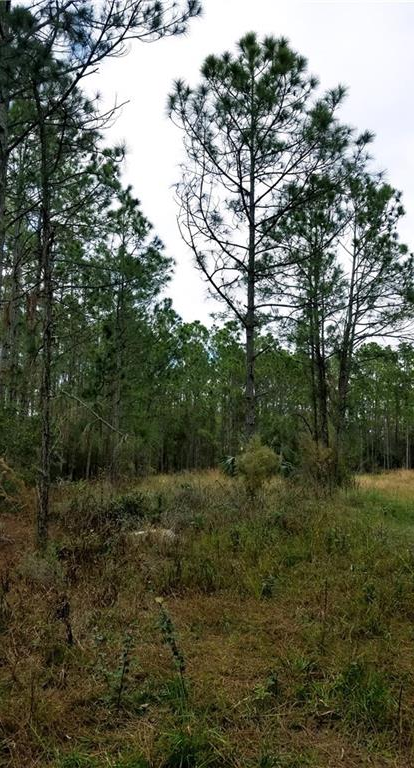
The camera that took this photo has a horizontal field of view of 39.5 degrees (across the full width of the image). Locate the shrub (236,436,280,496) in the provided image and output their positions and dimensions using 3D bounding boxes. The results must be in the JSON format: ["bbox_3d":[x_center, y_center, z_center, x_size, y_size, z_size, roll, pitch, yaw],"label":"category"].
[{"bbox_3d":[1.673,2.743,19.108,1.458,2.051,1.458,-1,-7,5],"label":"shrub"}]

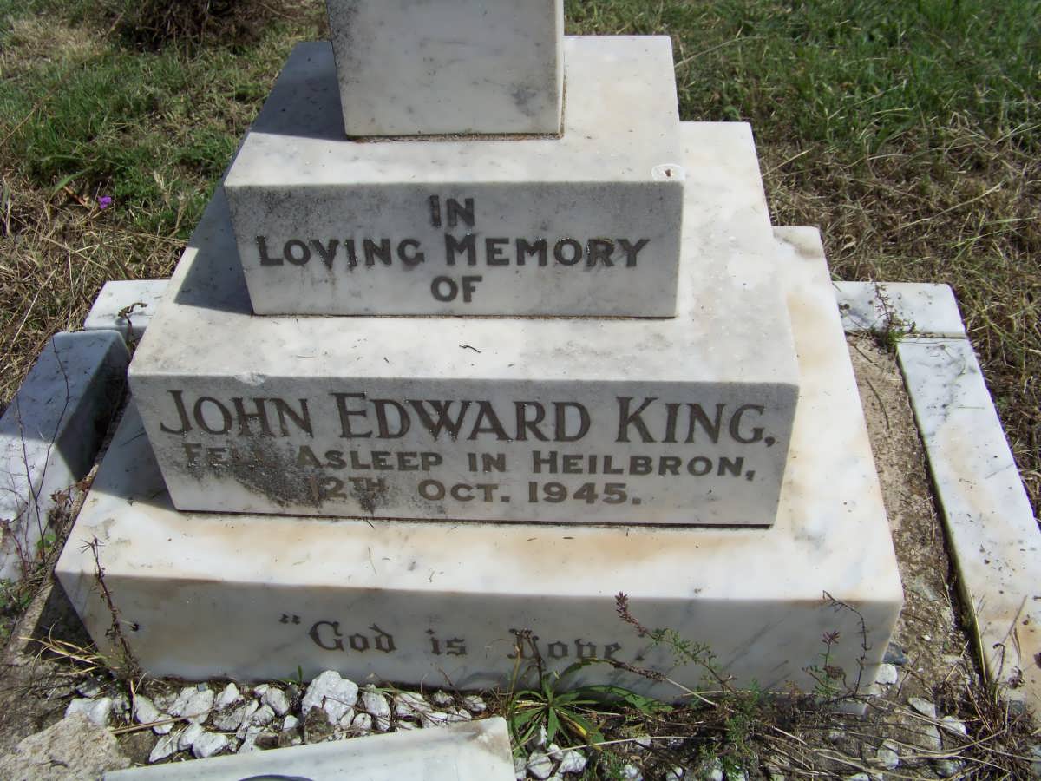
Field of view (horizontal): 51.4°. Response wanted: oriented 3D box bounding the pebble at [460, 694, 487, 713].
[{"bbox_3d":[-0.041,0.278,0.959,0.021,0.015,0.015,-7,42,-4],"label":"pebble"}]

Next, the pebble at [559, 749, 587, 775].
[{"bbox_3d":[0.049,0.349,1.019,0.026,0.018,0.025,1,43,5],"label":"pebble"}]

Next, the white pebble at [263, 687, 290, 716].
[{"bbox_3d":[-0.242,0.308,1.072,0.026,0.020,0.034,1,43,5],"label":"white pebble"}]

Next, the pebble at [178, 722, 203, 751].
[{"bbox_3d":[-0.288,0.303,0.946,0.016,0.017,0.026,15,45,19],"label":"pebble"}]

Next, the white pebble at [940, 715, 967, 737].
[{"bbox_3d":[0.411,0.318,1.028,0.026,0.017,0.020,1,43,5],"label":"white pebble"}]

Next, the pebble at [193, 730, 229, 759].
[{"bbox_3d":[-0.269,0.306,0.940,0.029,0.019,0.022,-21,45,-18],"label":"pebble"}]

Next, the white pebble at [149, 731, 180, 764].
[{"bbox_3d":[-0.309,0.310,0.940,0.029,0.017,0.017,-21,45,-19],"label":"white pebble"}]

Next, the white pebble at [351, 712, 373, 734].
[{"bbox_3d":[-0.155,0.325,1.057,0.022,0.017,0.023,1,43,5],"label":"white pebble"}]

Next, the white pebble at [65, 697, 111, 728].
[{"bbox_3d":[-0.385,0.288,0.966,0.041,0.024,0.028,-3,42,0],"label":"white pebble"}]

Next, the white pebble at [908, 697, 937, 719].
[{"bbox_3d":[0.348,0.274,0.938,0.025,0.014,0.015,18,46,22],"label":"white pebble"}]

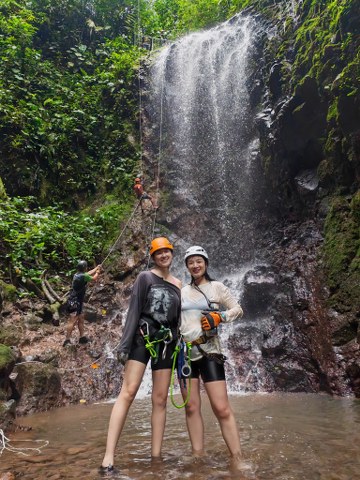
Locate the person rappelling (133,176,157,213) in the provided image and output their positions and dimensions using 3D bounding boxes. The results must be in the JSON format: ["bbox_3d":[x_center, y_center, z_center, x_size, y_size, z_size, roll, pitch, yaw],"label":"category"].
[{"bbox_3d":[-1.260,-1.735,12.424,0.850,1.380,0.550,9,-14,-39],"label":"person rappelling"}]

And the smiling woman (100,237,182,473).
[{"bbox_3d":[-0.280,0.809,2.525,0.630,1.670,0.430,2,-11,-10],"label":"smiling woman"}]

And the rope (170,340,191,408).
[{"bbox_3d":[0.012,0.942,2.337,0.155,0.440,0.100,0,-11,0],"label":"rope"}]

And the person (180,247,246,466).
[{"bbox_3d":[0.250,0.841,2.560,0.530,1.620,0.400,-1,-11,8],"label":"person"}]

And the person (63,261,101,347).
[{"bbox_3d":[-2.000,1.220,6.639,0.500,1.680,0.660,-10,-15,44],"label":"person"}]

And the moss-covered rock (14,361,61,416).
[{"bbox_3d":[-1.730,1.680,3.960,0.600,0.480,0.520,5,-12,-25],"label":"moss-covered rock"}]

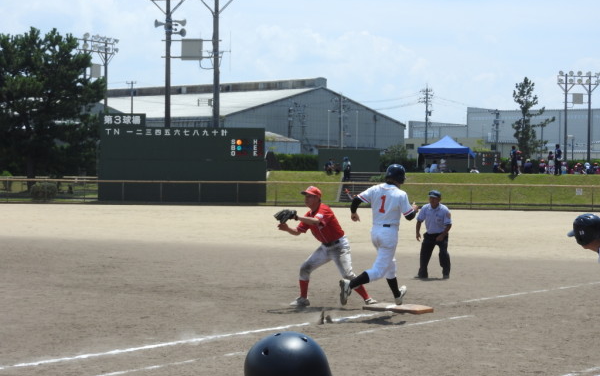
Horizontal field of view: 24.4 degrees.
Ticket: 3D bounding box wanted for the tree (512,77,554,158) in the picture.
[{"bbox_3d":[14.955,-4.140,89.000,2.700,5.900,2.500,1,1,0],"label":"tree"}]

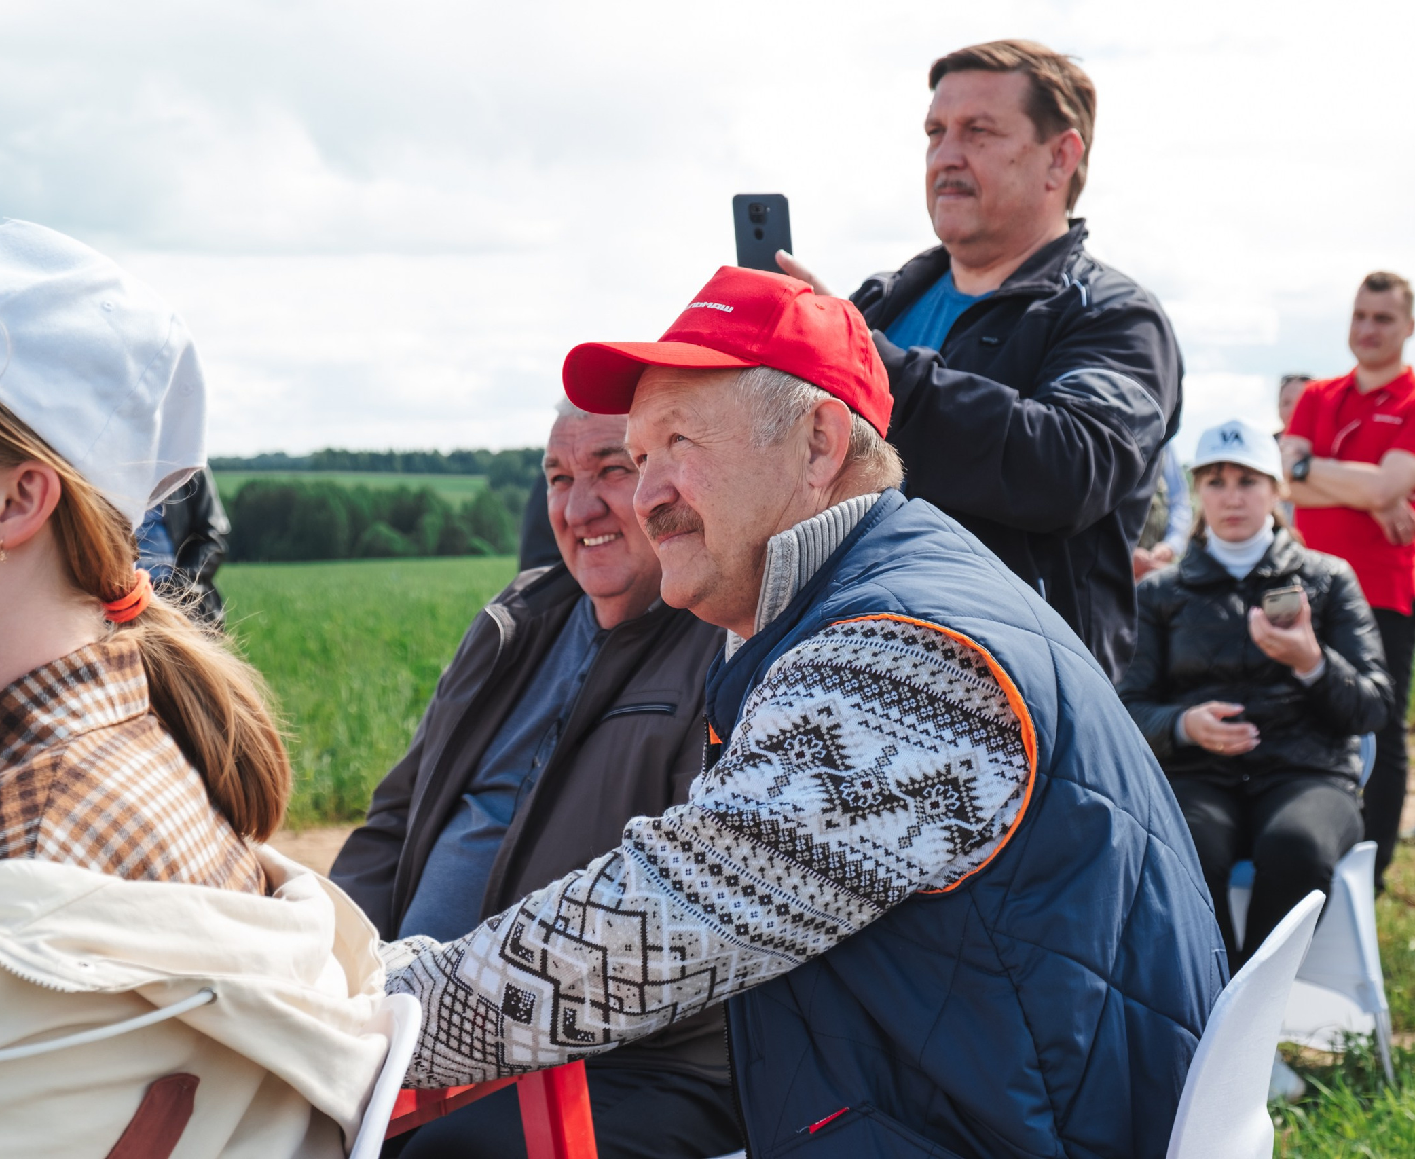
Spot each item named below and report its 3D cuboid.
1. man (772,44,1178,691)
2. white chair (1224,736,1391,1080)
[{"bbox_3d":[0.310,0.185,3.640,0.580,1.740,0.580,-2,2,-43],"label":"man"},{"bbox_3d":[1.150,0.554,6.050,0.520,0.850,0.560,1,2,16],"label":"white chair"}]

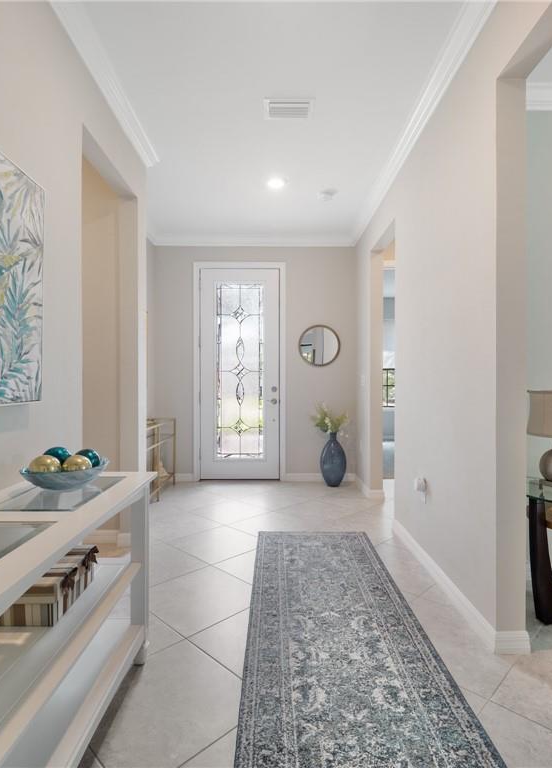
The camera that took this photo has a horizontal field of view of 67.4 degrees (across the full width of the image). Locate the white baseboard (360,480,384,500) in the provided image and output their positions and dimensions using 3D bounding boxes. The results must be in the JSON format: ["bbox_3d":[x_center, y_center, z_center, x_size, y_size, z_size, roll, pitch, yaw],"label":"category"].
[{"bbox_3d":[0.990,1.083,4.220,0.180,0.100,0.360,0,0,0],"label":"white baseboard"}]

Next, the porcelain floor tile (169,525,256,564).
[{"bbox_3d":[-0.410,1.125,2.920,0.508,0.010,0.508,0,0,-45],"label":"porcelain floor tile"}]

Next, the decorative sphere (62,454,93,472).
[{"bbox_3d":[-0.698,0.299,1.455,0.097,0.097,0.097,0,0,0],"label":"decorative sphere"}]

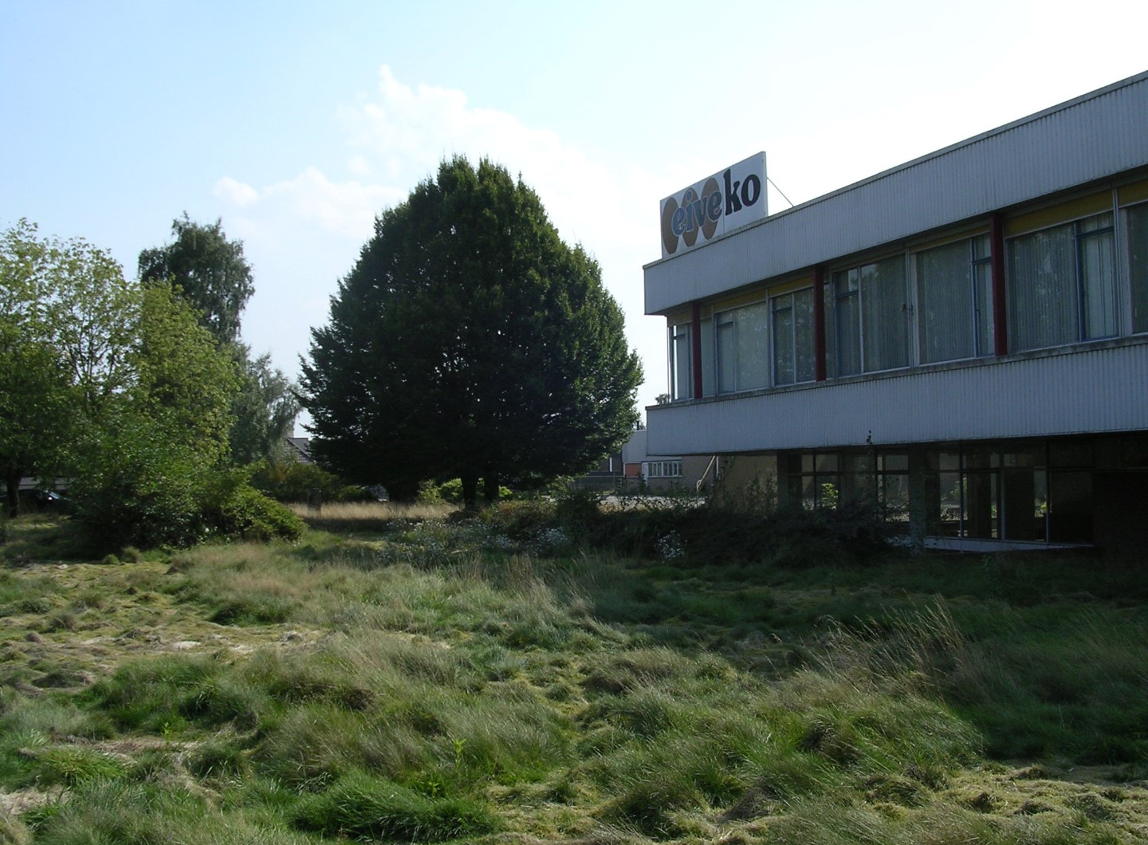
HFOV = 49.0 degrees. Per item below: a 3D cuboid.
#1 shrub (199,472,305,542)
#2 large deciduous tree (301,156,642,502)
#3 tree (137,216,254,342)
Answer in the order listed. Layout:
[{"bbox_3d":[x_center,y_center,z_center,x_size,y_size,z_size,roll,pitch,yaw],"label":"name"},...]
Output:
[{"bbox_3d":[-8.650,2.300,33.960,2.860,1.920,2.500,-1,-3,-14],"label":"shrub"},{"bbox_3d":[-4.070,-3.530,51.680,14.060,14.910,13.500,-1,-2,-4],"label":"large deciduous tree"},{"bbox_3d":[-21.460,-3.400,71.630,7.000,17.150,7.000,-1,-3,-17],"label":"tree"}]

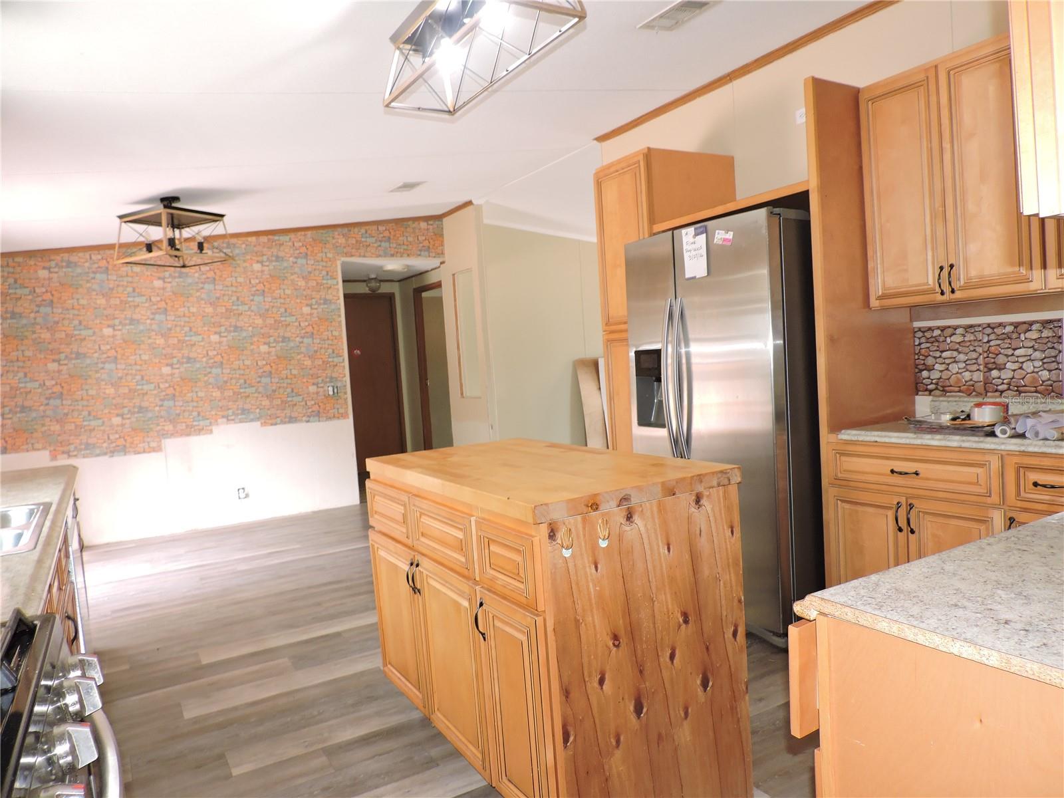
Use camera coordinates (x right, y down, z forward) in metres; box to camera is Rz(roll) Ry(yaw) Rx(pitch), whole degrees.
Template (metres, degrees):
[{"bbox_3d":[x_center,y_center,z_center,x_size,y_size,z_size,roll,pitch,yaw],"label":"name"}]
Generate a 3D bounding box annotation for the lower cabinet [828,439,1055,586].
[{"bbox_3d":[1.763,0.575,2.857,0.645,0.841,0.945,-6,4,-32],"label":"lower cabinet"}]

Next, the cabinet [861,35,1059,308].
[{"bbox_3d":[1.760,-0.863,2.935,0.345,0.926,0.738,-6,4,-32],"label":"cabinet"}]

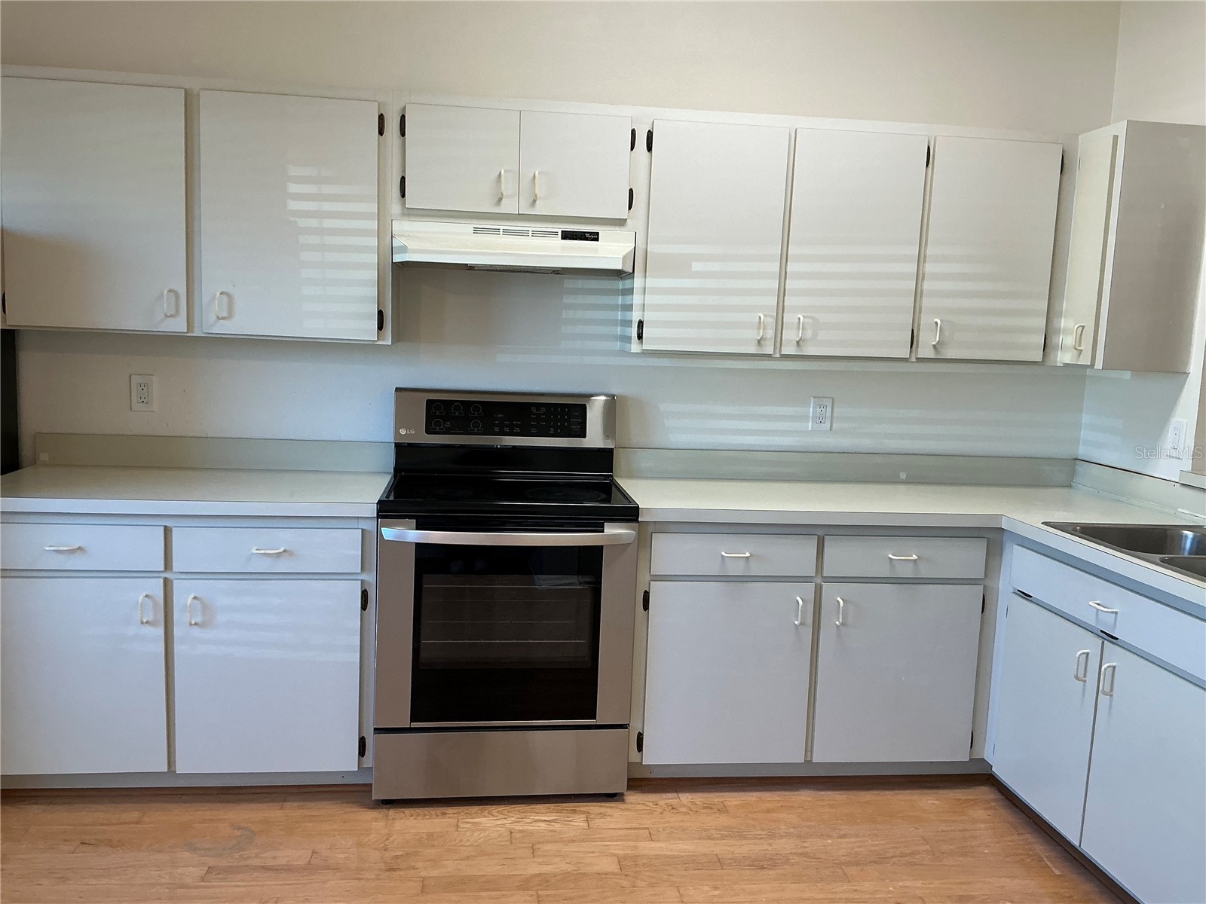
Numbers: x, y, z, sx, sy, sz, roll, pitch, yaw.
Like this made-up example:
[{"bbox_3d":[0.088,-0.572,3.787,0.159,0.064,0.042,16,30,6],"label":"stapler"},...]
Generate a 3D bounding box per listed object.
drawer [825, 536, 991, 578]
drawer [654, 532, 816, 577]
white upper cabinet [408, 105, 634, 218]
[{"bbox_3d":[0.912,0.301,3.219,0.523,0.126,0.450,1,7,-7],"label":"drawer"},{"bbox_3d":[0.376,0.288,3.157,0.511,0.127,0.450,1,7,-7],"label":"drawer"},{"bbox_3d":[-0.276,-0.914,3.170,0.701,0.333,0.355,1,7,-7],"label":"white upper cabinet"}]

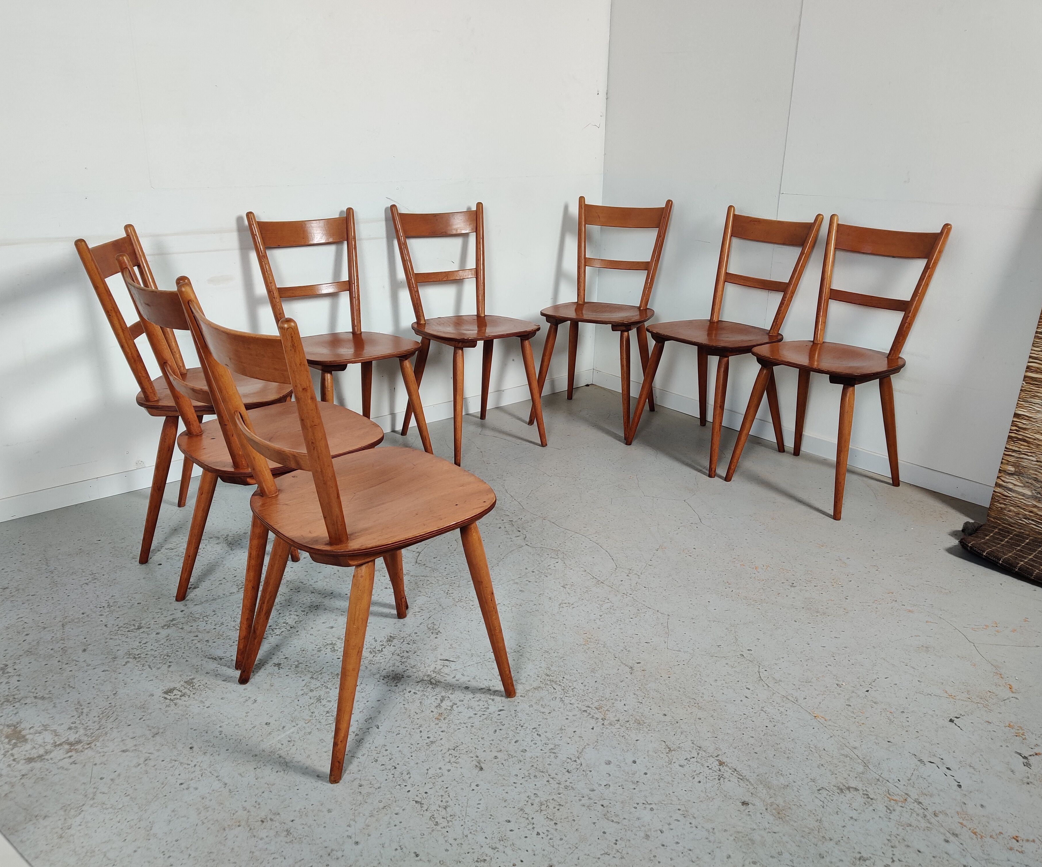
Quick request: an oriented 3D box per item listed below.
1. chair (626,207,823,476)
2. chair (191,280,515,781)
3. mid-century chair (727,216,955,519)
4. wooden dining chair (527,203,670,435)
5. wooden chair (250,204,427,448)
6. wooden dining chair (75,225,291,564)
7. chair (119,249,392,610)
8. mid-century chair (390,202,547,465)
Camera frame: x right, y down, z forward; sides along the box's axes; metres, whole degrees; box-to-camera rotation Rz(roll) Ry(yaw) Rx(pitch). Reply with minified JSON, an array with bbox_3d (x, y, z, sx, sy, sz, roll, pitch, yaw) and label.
[{"bbox_3d":[0.693,-0.342,3.131,0.456,0.825,0.417,-13,24,-36],"label":"chair"},{"bbox_3d":[-0.304,0.133,1.698,0.456,0.825,0.417,-15,25,-39],"label":"chair"},{"bbox_3d":[0.983,-0.232,2.826,0.456,0.825,0.417,-15,25,-39],"label":"mid-century chair"},{"bbox_3d":[0.310,-0.459,3.455,0.417,0.825,0.456,9,21,22],"label":"wooden dining chair"},{"bbox_3d":[-0.562,-0.275,2.873,0.417,0.825,0.456,-16,25,-40],"label":"wooden chair"},{"bbox_3d":[-0.820,-0.118,2.403,0.456,0.825,0.417,-1,19,-5],"label":"wooden dining chair"},{"bbox_3d":[-0.560,0.021,2.014,0.456,0.825,0.417,-14,24,-37],"label":"chair"},{"bbox_3d":[-0.178,-0.372,3.176,0.417,0.825,0.456,-12,23,-34],"label":"mid-century chair"}]

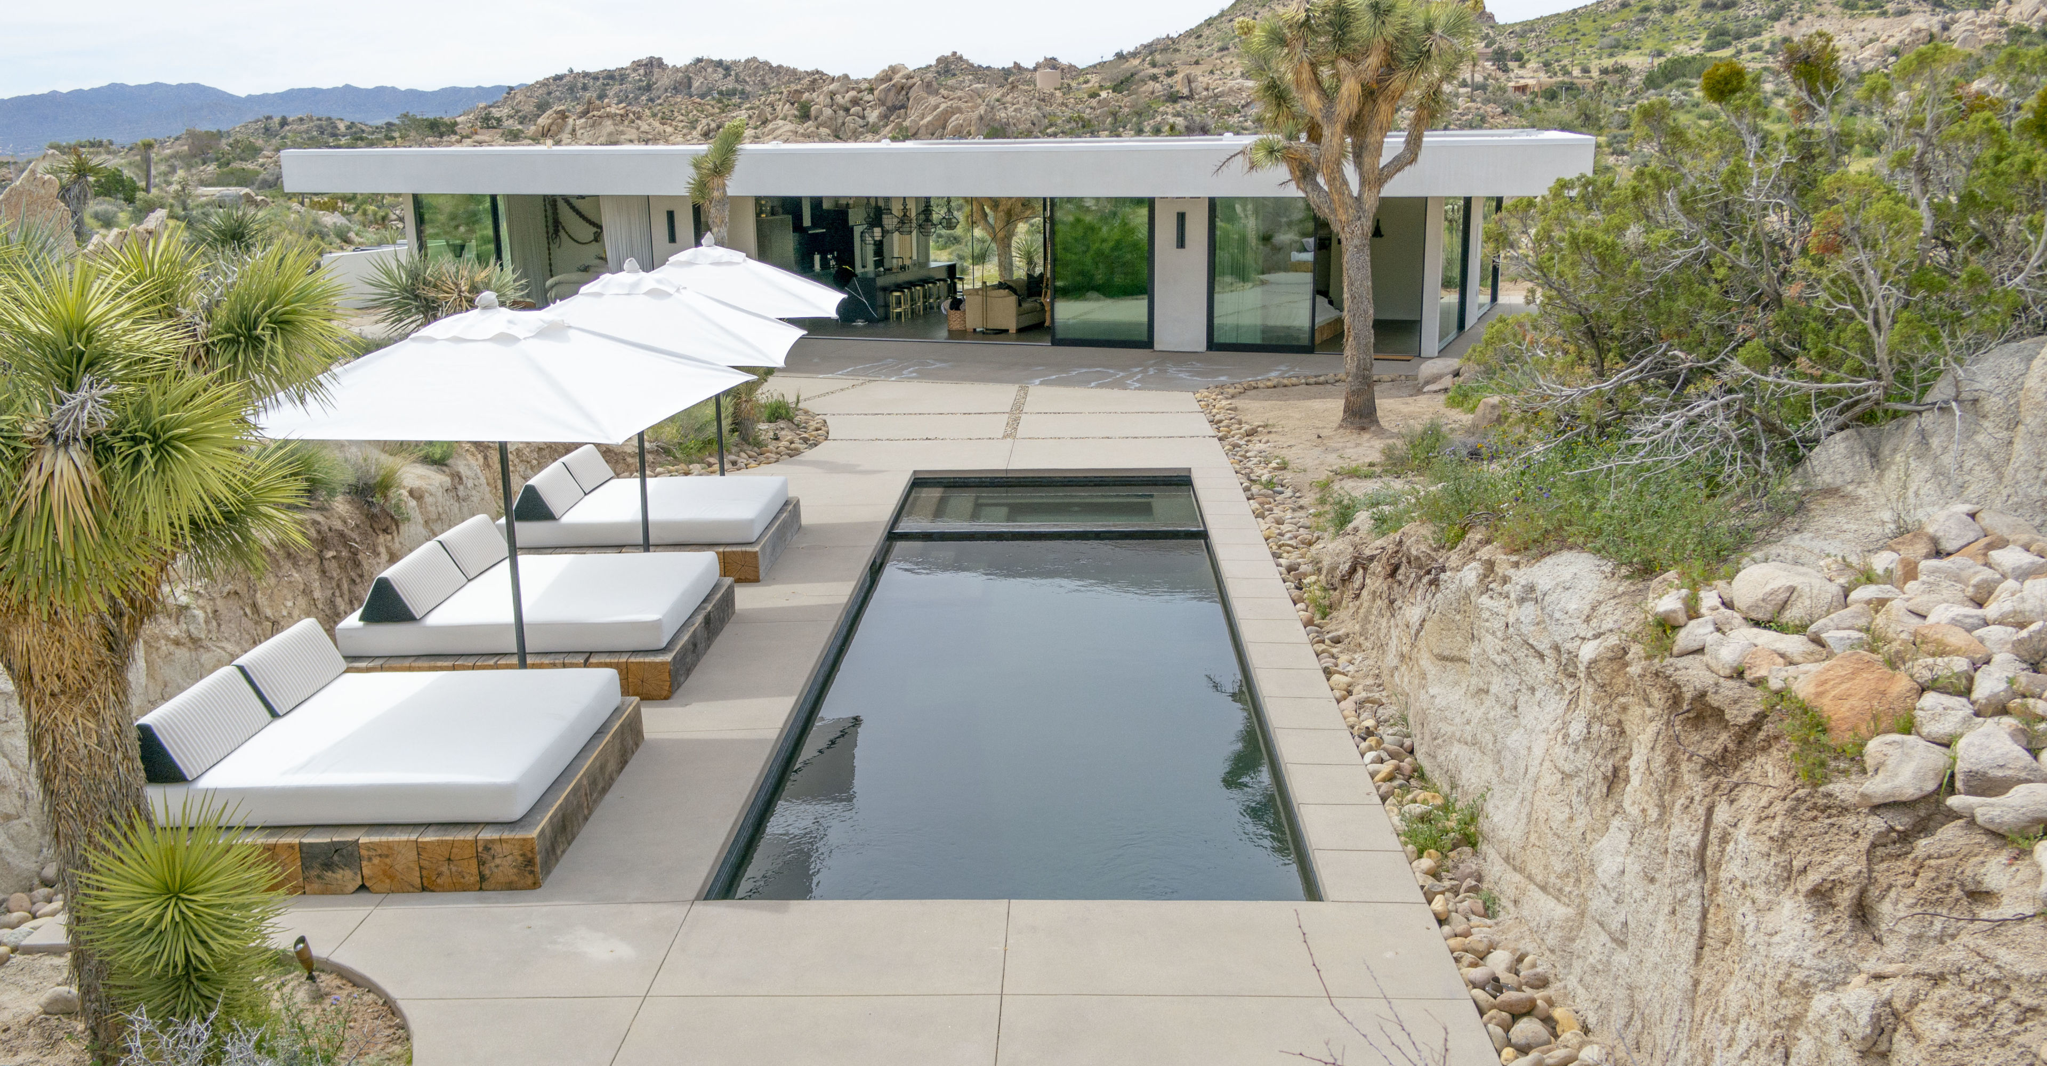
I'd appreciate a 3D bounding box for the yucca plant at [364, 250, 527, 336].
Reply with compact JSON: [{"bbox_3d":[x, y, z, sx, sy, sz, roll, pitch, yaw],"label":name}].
[{"bbox_3d":[-10.682,-4.341,31.532,2.800,1.646,2.400,-5,14,-18],"label":"yucca plant"}]

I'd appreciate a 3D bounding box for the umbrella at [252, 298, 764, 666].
[{"bbox_3d":[-3.319,-0.117,11.024,2.599,2.831,2.599,1,14,8],"label":"umbrella"}]

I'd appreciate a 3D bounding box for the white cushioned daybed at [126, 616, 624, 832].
[{"bbox_3d":[-3.630,1.023,9.607,2.197,0.514,1.937,0,13,2],"label":"white cushioned daybed"}]

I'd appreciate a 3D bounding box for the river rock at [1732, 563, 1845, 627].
[{"bbox_3d":[3.804,0.310,8.488,0.565,0.294,0.424,5,14,24],"label":"river rock"}]

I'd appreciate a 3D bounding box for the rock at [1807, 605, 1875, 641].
[{"bbox_3d":[3.271,0.358,6.821,0.260,0.140,0.190,6,14,26],"label":"rock"}]

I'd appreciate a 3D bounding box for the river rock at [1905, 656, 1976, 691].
[{"bbox_3d":[3.328,0.511,6.194,0.260,0.130,0.200,6,15,29],"label":"river rock"}]

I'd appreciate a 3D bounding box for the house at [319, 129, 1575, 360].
[{"bbox_3d":[-2.456,-6.414,36.191,27.000,3.500,11.000,4,14,22],"label":"house"}]

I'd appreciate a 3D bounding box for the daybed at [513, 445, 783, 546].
[{"bbox_3d":[-3.416,-0.364,15.666,2.215,0.514,1.900,0,13,2],"label":"daybed"}]

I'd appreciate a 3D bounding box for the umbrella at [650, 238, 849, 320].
[{"bbox_3d":[-3.029,-1.526,16.845,2.462,2.787,2.462,-1,13,-2],"label":"umbrella"}]

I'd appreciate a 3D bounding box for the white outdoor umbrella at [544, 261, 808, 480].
[{"bbox_3d":[-3.098,-0.827,13.831,2.462,2.769,2.462,-1,13,-2],"label":"white outdoor umbrella"}]

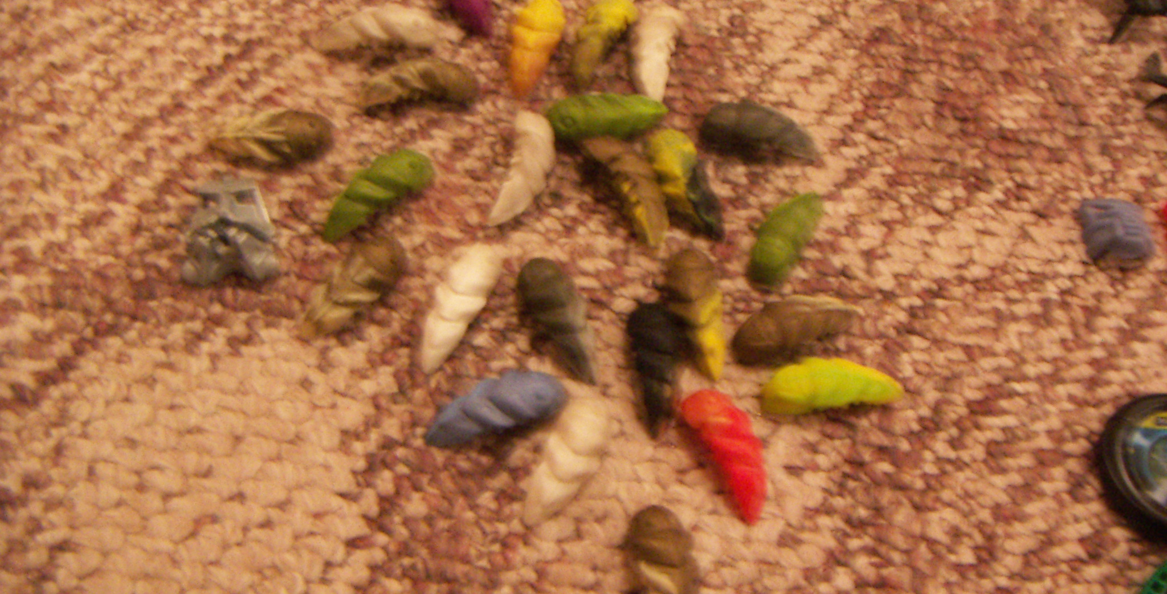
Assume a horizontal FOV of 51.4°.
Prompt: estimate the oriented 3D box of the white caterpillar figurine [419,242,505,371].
[{"bbox_3d":[-0.046,0.003,0.447,0.017,0.015,0.054,22,60,13],"label":"white caterpillar figurine"}]

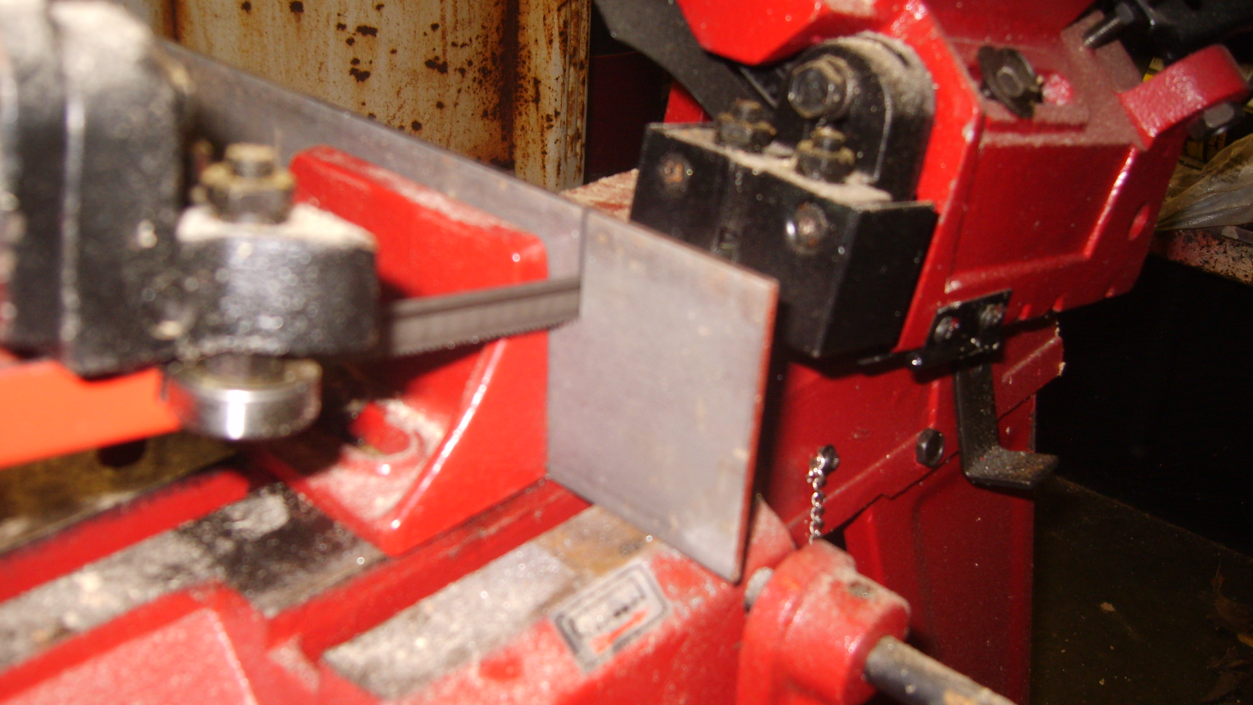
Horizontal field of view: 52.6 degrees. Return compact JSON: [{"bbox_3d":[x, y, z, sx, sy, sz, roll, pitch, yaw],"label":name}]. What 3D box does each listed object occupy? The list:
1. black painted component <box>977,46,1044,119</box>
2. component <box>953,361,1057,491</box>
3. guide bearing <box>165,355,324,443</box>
[{"bbox_3d":[0.105,-0.074,0.344,0.021,0.008,0.021,-12,73,-47],"label":"black painted component"},{"bbox_3d":[0.124,0.021,0.416,0.024,0.040,0.021,5,21,45],"label":"component"},{"bbox_3d":[-0.068,0.007,0.226,0.026,0.009,0.026,25,24,37],"label":"guide bearing"}]

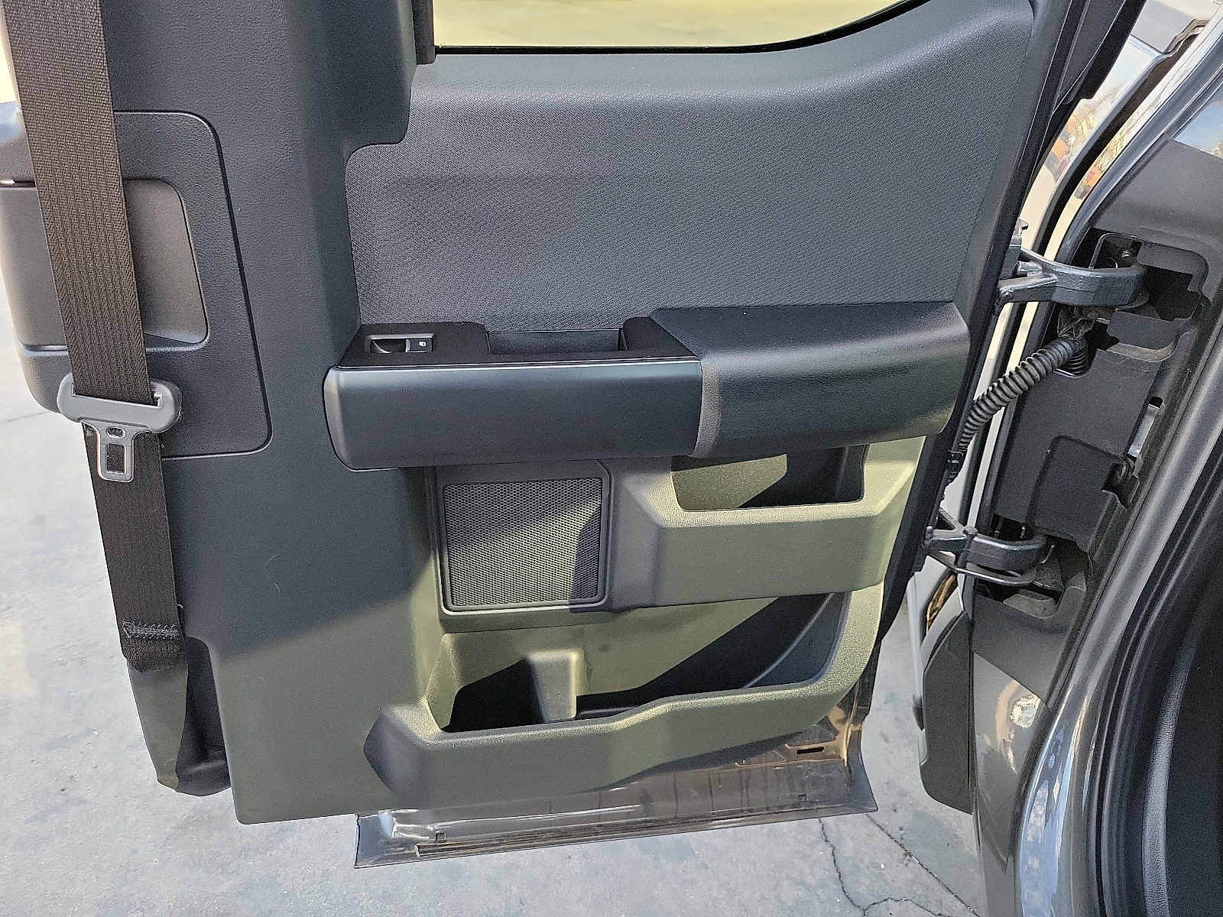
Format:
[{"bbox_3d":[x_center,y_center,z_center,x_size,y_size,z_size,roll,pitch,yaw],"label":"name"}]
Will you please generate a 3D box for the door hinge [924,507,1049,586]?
[{"bbox_3d":[0.352,0.082,0.867,0.097,0.048,0.062,-3,22,-8],"label":"door hinge"}]

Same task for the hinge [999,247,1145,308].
[{"bbox_3d":[0.384,-0.153,0.771,0.100,0.042,0.062,-3,22,-8],"label":"hinge"}]

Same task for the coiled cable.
[{"bbox_3d":[0.357,-0.045,0.816,0.090,0.120,0.050,-3,22,-8],"label":"coiled cable"}]

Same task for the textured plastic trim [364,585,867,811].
[{"bbox_3d":[0.013,0.202,0.771,0.430,0.175,0.080,-3,22,-8],"label":"textured plastic trim"}]

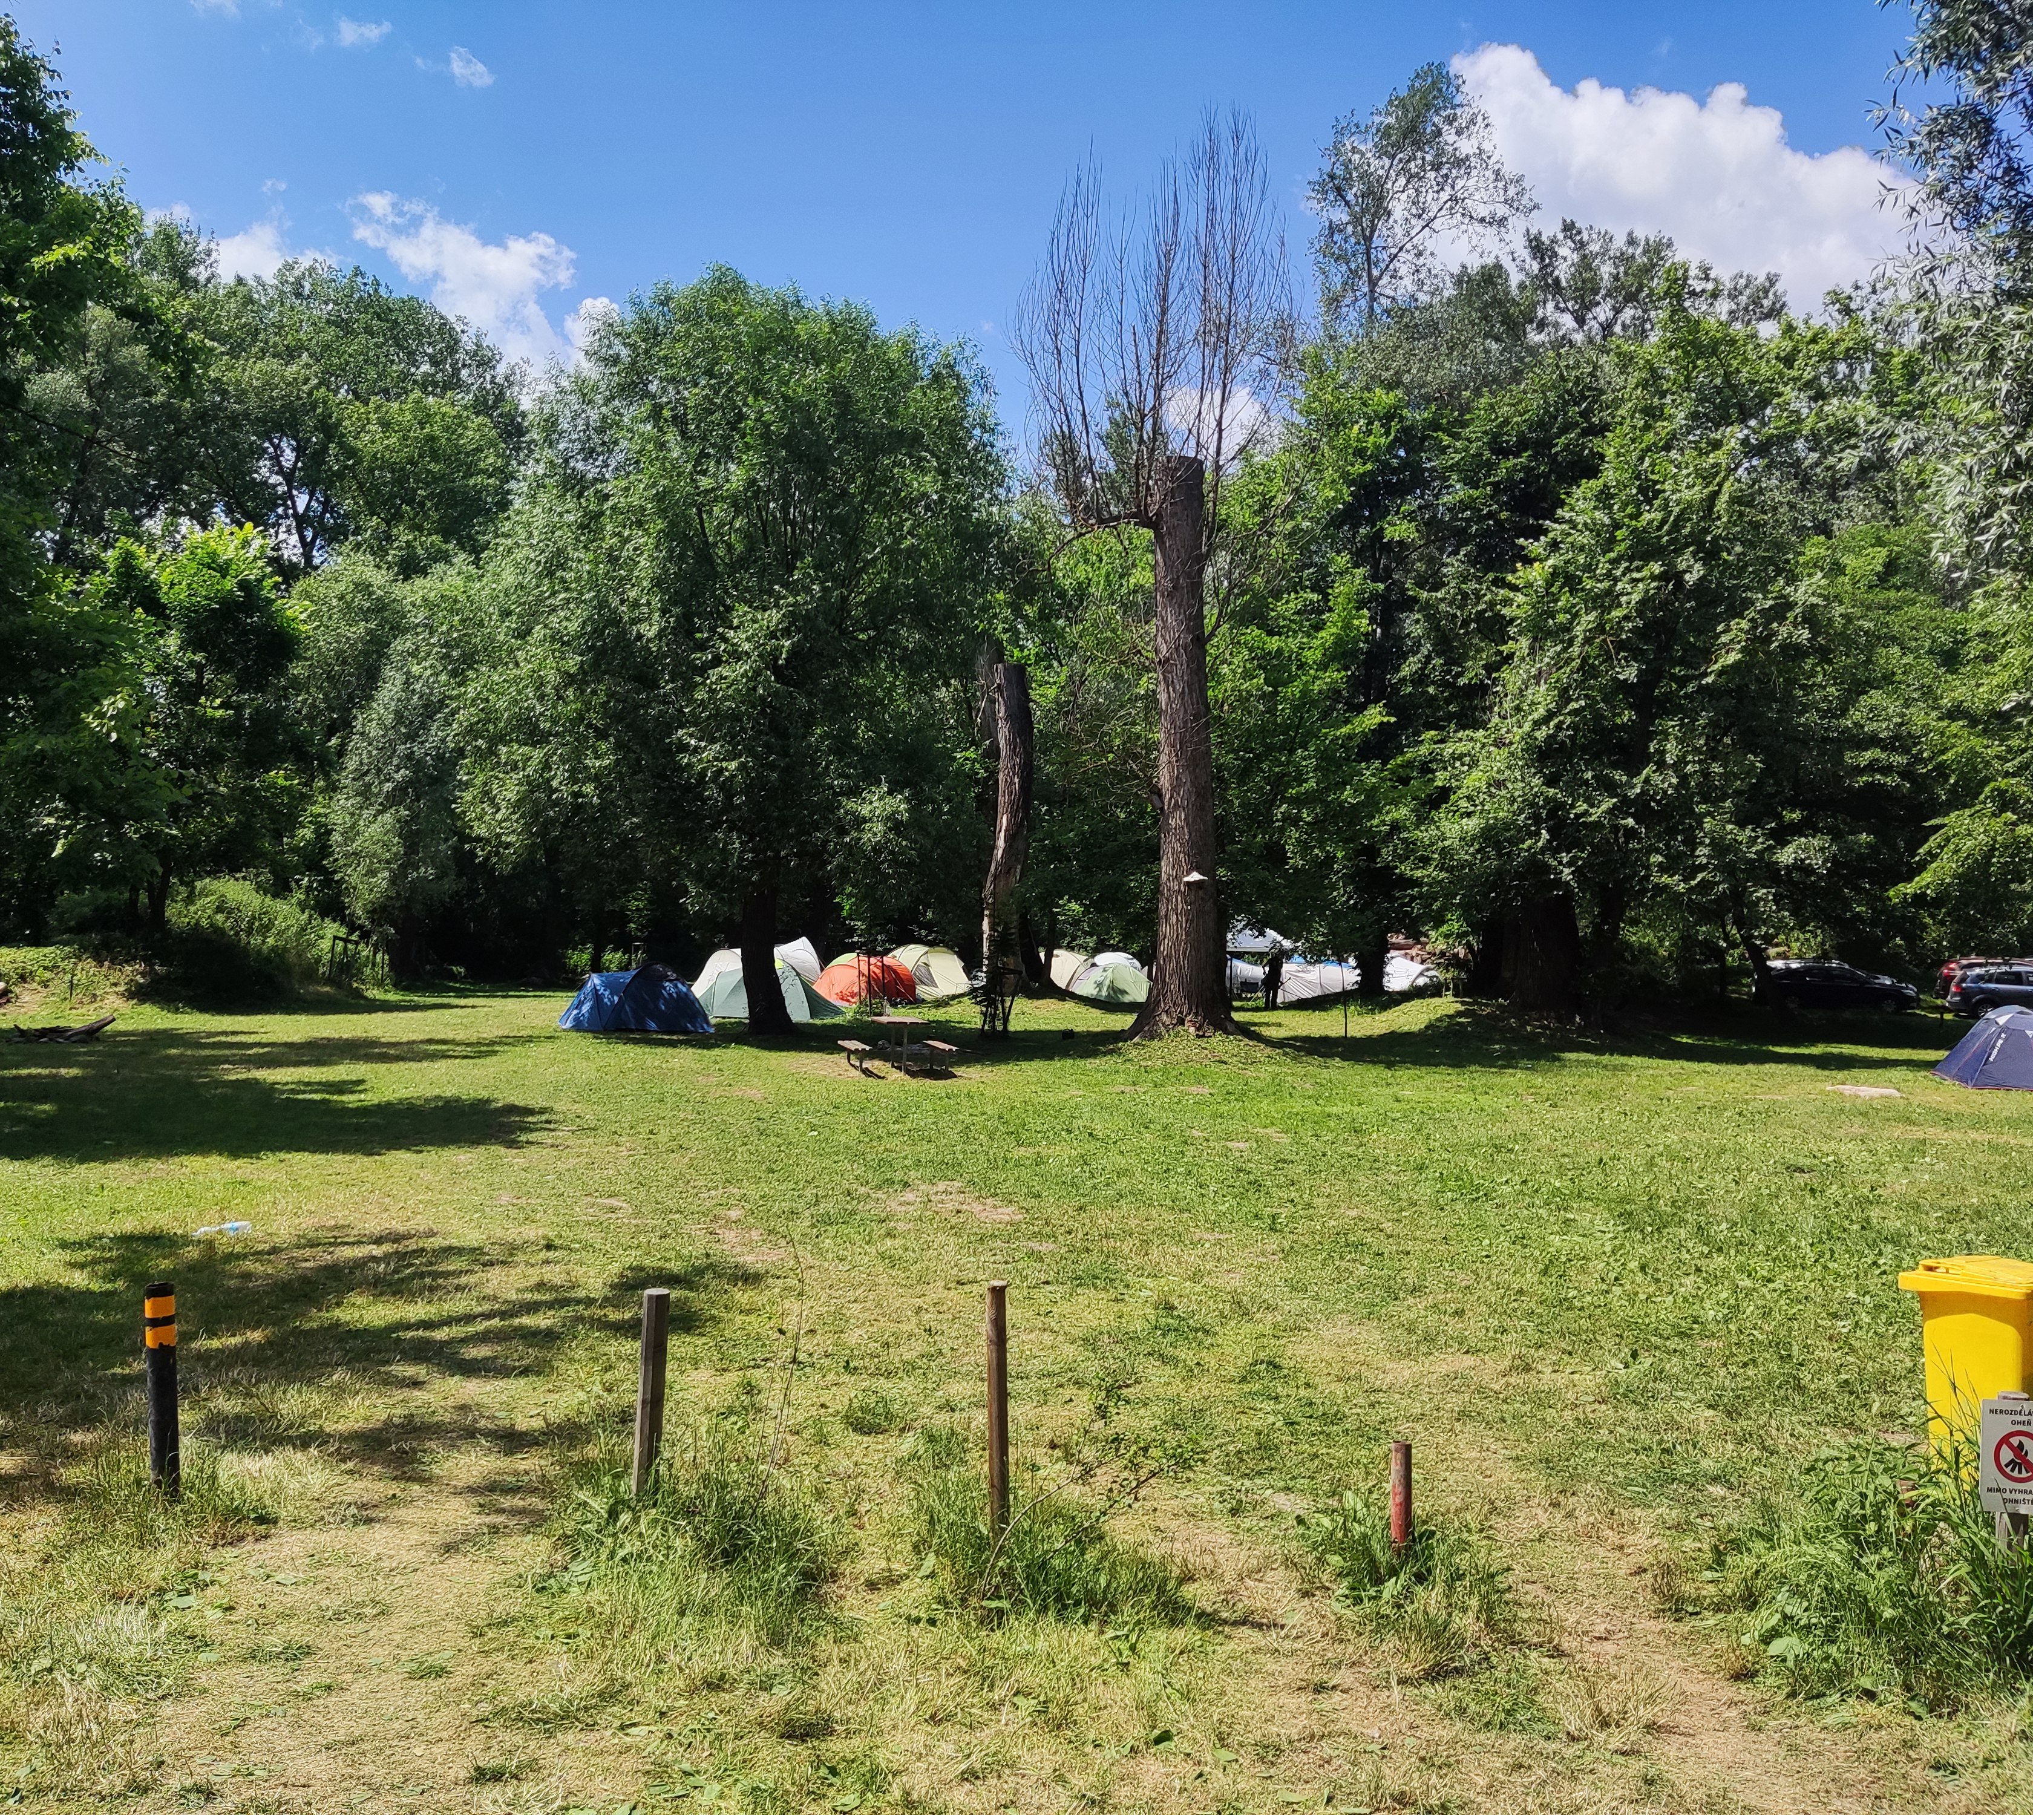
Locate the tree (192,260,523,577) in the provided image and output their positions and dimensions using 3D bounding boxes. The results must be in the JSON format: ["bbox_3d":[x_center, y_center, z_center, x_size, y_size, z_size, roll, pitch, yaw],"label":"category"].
[{"bbox_3d":[-23.374,-10.027,62.000,11.800,26.000,11.000,0,-1,0],"label":"tree"}]

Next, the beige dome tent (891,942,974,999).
[{"bbox_3d":[-2.666,1.949,53.000,2.300,1.700,2.800,1,-1,-37],"label":"beige dome tent"}]

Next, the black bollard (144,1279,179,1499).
[{"bbox_3d":[-3.370,1.922,6.900,0.115,0.880,0.115,0,-1,0],"label":"black bollard"}]

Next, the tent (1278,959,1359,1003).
[{"bbox_3d":[9.029,2.191,52.017,2.800,1.300,2.400,0,-2,18],"label":"tent"}]

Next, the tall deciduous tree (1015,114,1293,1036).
[{"bbox_3d":[2.783,-6.641,35.234,5.500,18.400,5.300,0,-1,0],"label":"tall deciduous tree"}]

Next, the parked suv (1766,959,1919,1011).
[{"bbox_3d":[24.414,2.334,52.000,4.550,1.650,1.850,-1,-1,32],"label":"parked suv"}]

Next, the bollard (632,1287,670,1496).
[{"bbox_3d":[-1.176,1.578,5.620,0.079,0.715,0.079,3,-1,0],"label":"bollard"}]

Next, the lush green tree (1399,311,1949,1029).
[{"bbox_3d":[16.728,-6.234,44.500,12.800,17.900,12.000,0,-1,0],"label":"lush green tree"}]

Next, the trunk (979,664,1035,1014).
[{"bbox_3d":[-0.241,-1.853,44.500,1.300,8.900,1.200,0,-1,0],"label":"trunk"}]

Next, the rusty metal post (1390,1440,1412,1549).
[{"bbox_3d":[1.145,1.760,5.204,0.059,0.345,0.059,0,-1,0],"label":"rusty metal post"}]

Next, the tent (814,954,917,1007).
[{"bbox_3d":[-4.171,2.020,48.500,2.600,1.400,2.200,-1,-1,45],"label":"tent"}]

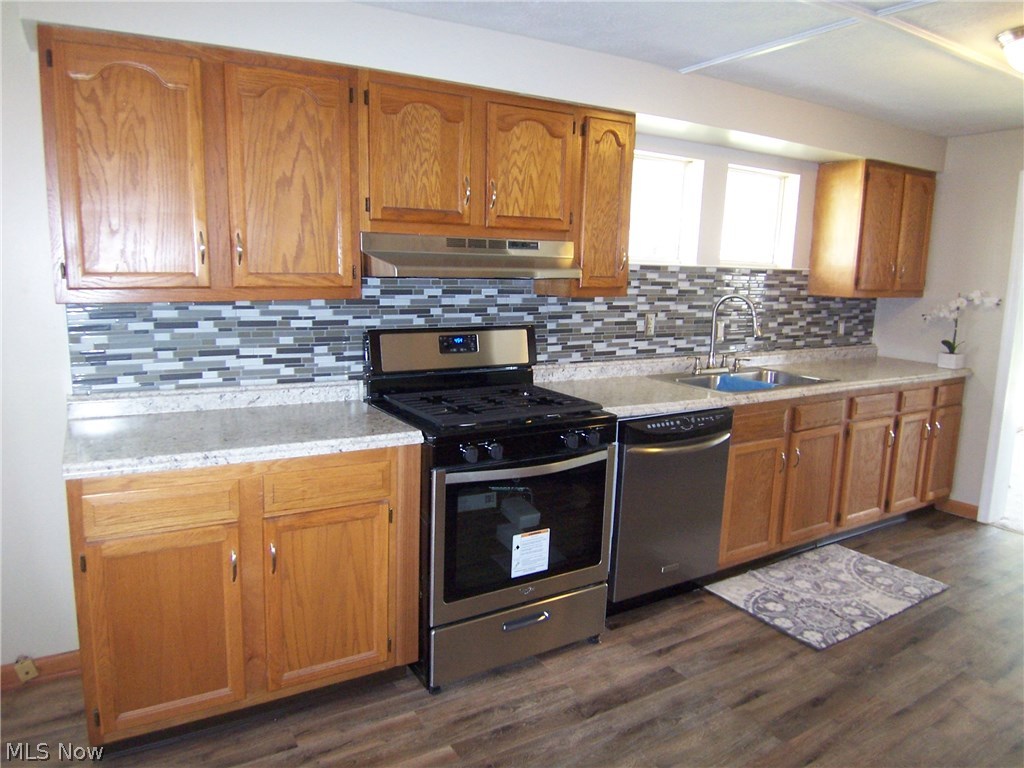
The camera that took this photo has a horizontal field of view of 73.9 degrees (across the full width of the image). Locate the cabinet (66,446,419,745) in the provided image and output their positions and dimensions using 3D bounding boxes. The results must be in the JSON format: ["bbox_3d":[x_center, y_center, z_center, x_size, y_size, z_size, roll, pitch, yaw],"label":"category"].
[{"bbox_3d":[-0.914,0.605,2.401,1.015,0.862,0.615,-4,11,-30],"label":"cabinet"}]

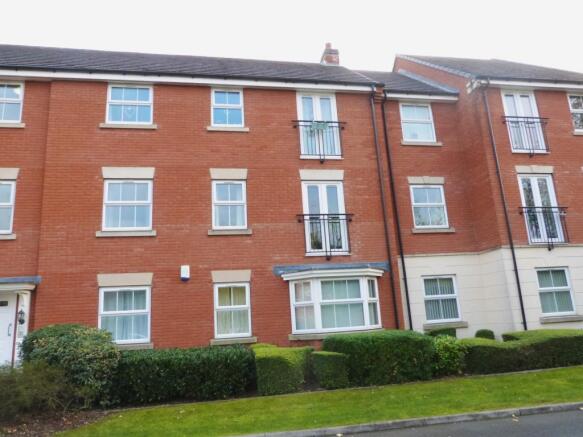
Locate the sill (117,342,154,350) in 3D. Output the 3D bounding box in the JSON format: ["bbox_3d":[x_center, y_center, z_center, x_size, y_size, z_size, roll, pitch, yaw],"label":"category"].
[{"bbox_3d":[-3.905,3.021,9.755,1.370,0.140,0.160,-1,-13,-11],"label":"sill"}]

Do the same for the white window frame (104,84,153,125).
[{"bbox_3d":[-4.269,-3.001,11.184,1.143,1.134,0.100,-1,-13,-11],"label":"white window frame"}]

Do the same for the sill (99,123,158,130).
[{"bbox_3d":[-4.233,-2.384,11.006,1.416,0.135,0.150,-1,-13,-11],"label":"sill"}]

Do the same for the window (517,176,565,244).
[{"bbox_3d":[7.083,-0.273,11.970,1.142,2.045,0.100,-1,-13,-11],"label":"window"}]

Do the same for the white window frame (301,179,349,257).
[{"bbox_3d":[0.923,-0.009,11.527,1.176,2.063,0.100,-1,-13,-12],"label":"white window frame"}]

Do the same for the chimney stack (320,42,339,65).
[{"bbox_3d":[1.513,-6.353,16.404,0.520,1.099,0.530,-1,-13,-11],"label":"chimney stack"}]

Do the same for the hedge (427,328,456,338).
[{"bbox_3d":[3.846,3.264,10.839,1.000,0.810,0.800,-1,-13,-12],"label":"hedge"}]

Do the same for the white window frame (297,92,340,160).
[{"bbox_3d":[0.775,-2.647,12.059,1.172,2.016,0.080,-1,-13,-11],"label":"white window frame"}]

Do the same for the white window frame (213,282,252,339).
[{"bbox_3d":[-1.465,2.298,10.500,0.886,1.302,0.080,-1,-13,-11],"label":"white window frame"}]

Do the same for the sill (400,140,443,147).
[{"bbox_3d":[3.999,-2.270,12.967,1.365,0.142,0.150,-1,-13,-12],"label":"sill"}]

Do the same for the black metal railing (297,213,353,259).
[{"bbox_3d":[0.947,0.507,11.261,1.608,1.240,0.160,-1,-13,-12],"label":"black metal railing"}]

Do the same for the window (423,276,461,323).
[{"bbox_3d":[4.268,2.289,11.958,1.035,1.272,0.100,-1,-13,-11],"label":"window"}]

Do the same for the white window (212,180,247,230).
[{"bbox_3d":[-1.623,-0.344,11.094,0.890,1.321,0.100,-1,-13,-12],"label":"white window"}]

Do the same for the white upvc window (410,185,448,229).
[{"bbox_3d":[4.127,-0.355,12.632,1.090,1.330,0.080,-1,-13,-11],"label":"white upvc window"}]

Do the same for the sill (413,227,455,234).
[{"bbox_3d":[4.172,0.373,12.393,1.353,0.135,0.150,-1,-13,-11],"label":"sill"}]

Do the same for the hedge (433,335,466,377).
[{"bbox_3d":[3.357,2.959,9.215,0.700,0.800,0.750,-1,-13,-12],"label":"hedge"}]

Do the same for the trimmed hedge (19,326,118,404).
[{"bbox_3d":[-4.091,2.741,7.859,1.630,1.450,1.400,-1,-13,-11],"label":"trimmed hedge"}]

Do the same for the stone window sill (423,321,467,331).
[{"bbox_3d":[4.303,3.014,11.802,1.337,0.135,0.150,-1,-13,-11],"label":"stone window sill"}]

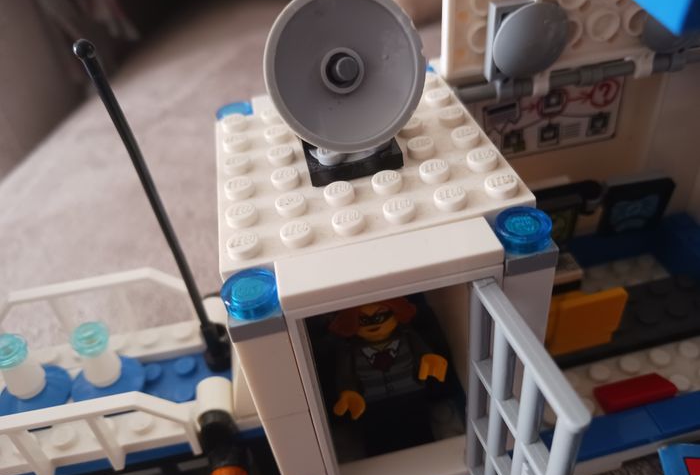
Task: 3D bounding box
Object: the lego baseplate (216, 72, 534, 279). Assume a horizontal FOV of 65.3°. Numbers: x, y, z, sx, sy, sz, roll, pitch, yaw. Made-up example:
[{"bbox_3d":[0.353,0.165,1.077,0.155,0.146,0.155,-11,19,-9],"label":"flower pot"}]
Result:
[{"bbox_3d":[0.000,-0.014,0.100,0.048,0.005,0.048,-13,39,-4],"label":"lego baseplate"}]

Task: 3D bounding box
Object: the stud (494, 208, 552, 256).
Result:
[{"bbox_3d":[0.025,-0.001,0.080,0.008,0.003,0.008,-6,39,5],"label":"stud"}]

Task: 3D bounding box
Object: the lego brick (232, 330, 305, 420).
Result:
[{"bbox_3d":[-0.012,0.019,0.087,0.008,0.020,0.010,-13,39,-4],"label":"lego brick"}]

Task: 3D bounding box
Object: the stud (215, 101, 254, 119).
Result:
[{"bbox_3d":[-0.025,-0.026,0.121,0.008,0.003,0.008,-13,39,-4],"label":"stud"}]

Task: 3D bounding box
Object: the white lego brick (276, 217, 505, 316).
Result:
[{"bbox_3d":[0.006,0.004,0.079,0.032,0.003,0.008,-13,39,-4],"label":"white lego brick"}]

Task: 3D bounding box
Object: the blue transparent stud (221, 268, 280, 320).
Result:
[{"bbox_3d":[-0.014,0.008,0.078,0.008,0.003,0.008,-13,39,-4],"label":"blue transparent stud"}]

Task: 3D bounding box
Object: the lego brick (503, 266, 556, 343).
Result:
[{"bbox_3d":[0.027,0.010,0.090,0.008,0.020,0.010,-13,39,-4],"label":"lego brick"}]

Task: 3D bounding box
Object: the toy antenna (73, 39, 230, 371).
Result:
[{"bbox_3d":[-0.037,0.001,0.112,0.007,0.078,0.007,-13,39,-4],"label":"toy antenna"}]

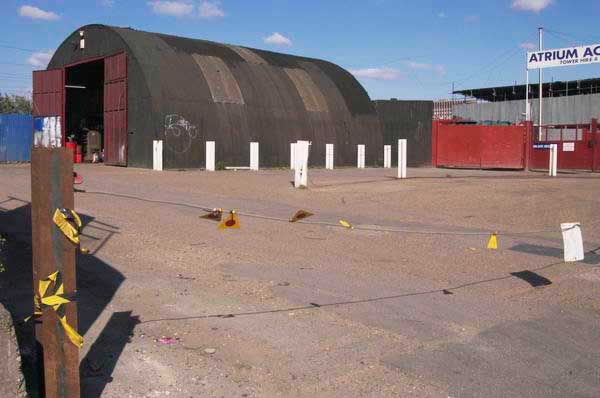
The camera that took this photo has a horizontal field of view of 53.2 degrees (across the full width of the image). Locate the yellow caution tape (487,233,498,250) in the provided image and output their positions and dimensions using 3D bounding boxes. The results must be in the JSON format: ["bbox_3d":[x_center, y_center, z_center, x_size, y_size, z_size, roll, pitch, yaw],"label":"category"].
[{"bbox_3d":[2.504,0.553,7.800,0.150,0.220,0.140,0,5,0],"label":"yellow caution tape"}]

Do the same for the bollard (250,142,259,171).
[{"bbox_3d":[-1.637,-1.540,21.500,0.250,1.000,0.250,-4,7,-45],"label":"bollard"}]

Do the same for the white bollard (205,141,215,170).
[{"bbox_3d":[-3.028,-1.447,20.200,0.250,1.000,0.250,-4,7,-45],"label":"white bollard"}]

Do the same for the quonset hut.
[{"bbox_3d":[-4.005,-4.305,27.734,12.300,5.450,10.650,-4,7,-45],"label":"quonset hut"}]

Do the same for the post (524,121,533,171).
[{"bbox_3d":[9.516,-2.191,25.000,0.250,2.100,0.250,0,5,0],"label":"post"}]

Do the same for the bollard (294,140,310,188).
[{"bbox_3d":[0.044,-0.804,13.800,0.260,1.080,0.250,-4,7,-45],"label":"bollard"}]

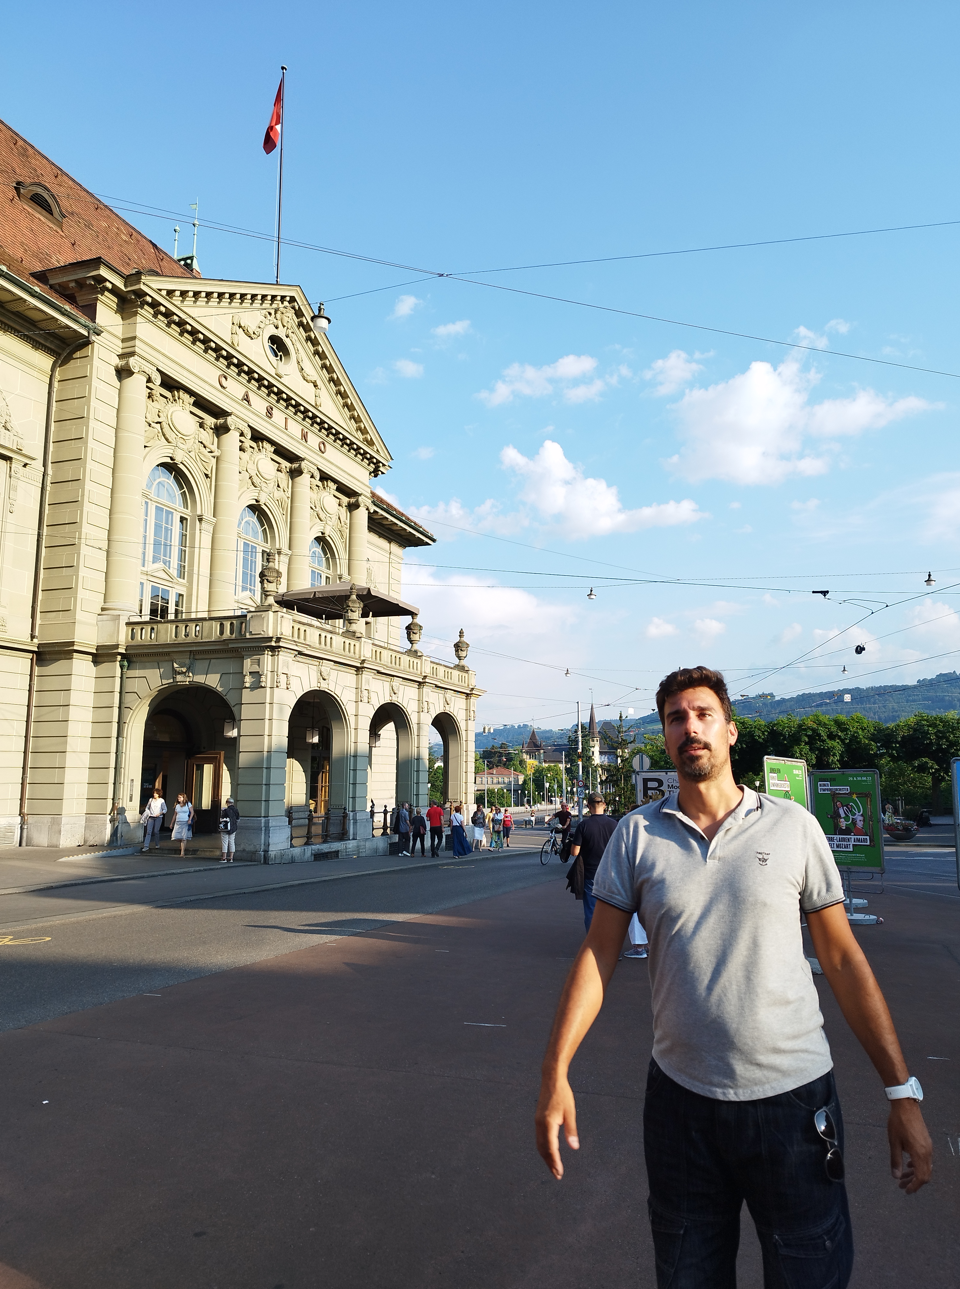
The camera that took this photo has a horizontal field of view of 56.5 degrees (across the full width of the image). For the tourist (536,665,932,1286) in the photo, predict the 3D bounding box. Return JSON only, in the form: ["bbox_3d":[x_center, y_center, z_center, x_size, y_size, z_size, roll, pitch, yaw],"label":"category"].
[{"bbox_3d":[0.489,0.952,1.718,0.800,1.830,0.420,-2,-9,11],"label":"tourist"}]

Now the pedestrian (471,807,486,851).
[{"bbox_3d":[-0.036,6.564,31.981,0.480,1.644,0.380,-2,-9,14],"label":"pedestrian"}]

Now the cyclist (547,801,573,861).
[{"bbox_3d":[2.321,5.338,25.592,0.550,1.598,0.750,-6,-10,33],"label":"cyclist"}]

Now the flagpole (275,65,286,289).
[{"bbox_3d":[-7.999,-18.832,35.982,0.220,9.900,0.220,3,-9,-20],"label":"flagpole"}]

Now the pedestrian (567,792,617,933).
[{"bbox_3d":[1.244,2.493,9.637,0.530,1.770,0.380,-1,-9,6],"label":"pedestrian"}]

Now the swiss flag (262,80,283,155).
[{"bbox_3d":[-8.474,-21.587,36.596,0.850,3.150,0.450,2,-9,-14],"label":"swiss flag"}]

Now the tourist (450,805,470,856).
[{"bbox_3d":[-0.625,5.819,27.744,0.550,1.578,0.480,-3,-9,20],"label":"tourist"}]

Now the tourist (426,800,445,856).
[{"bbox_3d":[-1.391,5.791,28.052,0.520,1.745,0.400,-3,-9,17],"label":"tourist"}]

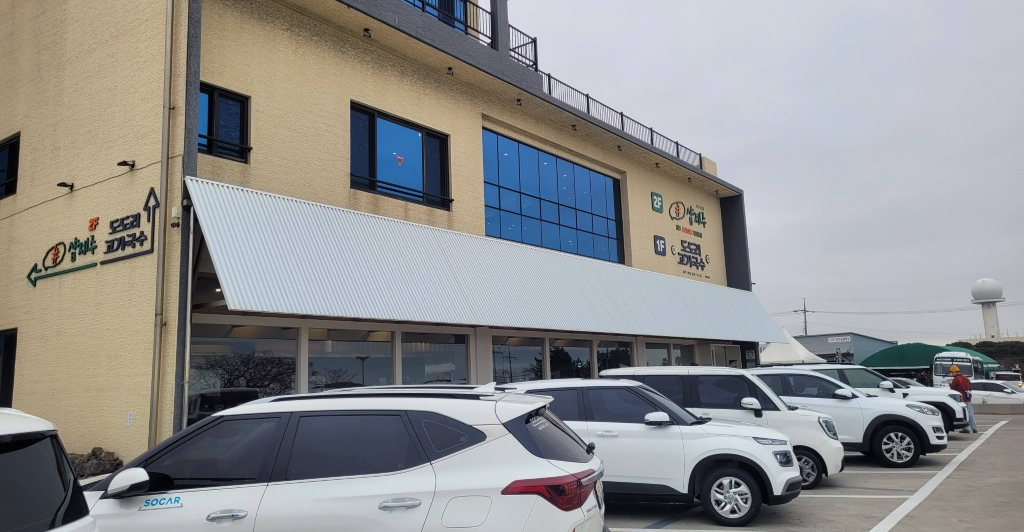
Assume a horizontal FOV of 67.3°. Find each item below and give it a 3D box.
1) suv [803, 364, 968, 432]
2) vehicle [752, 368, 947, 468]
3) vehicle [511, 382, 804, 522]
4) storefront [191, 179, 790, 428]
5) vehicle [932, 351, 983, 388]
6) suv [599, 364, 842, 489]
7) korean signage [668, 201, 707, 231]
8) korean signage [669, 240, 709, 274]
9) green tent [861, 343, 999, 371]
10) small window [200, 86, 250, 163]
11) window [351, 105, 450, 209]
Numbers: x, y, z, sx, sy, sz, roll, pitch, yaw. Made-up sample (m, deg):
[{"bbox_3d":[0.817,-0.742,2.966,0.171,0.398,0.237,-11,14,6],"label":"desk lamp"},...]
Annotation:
[{"bbox_3d":[7.278,3.021,16.726,4.700,1.710,1.890,-4,-9,16],"label":"suv"},{"bbox_3d":[5.290,2.696,13.900,4.480,1.650,1.850,-4,-9,16],"label":"vehicle"},{"bbox_3d":[1.460,2.195,9.427,4.040,1.575,1.770,-4,-9,16],"label":"vehicle"},{"bbox_3d":[2.533,2.062,18.855,1.387,4.559,22.095,-8,-11,36],"label":"storefront"},{"bbox_3d":[31.528,7.688,53.940,2.450,3.100,10.000,-7,-10,32],"label":"vehicle"},{"bbox_3d":[3.135,2.412,11.682,3.595,1.700,1.595,-4,-9,16],"label":"suv"},{"bbox_3d":[6.093,-1.870,26.524,0.100,1.017,3.144,-8,-11,36],"label":"korean signage"},{"bbox_3d":[6.157,-0.386,26.319,0.100,0.978,3.240,-8,-11,36],"label":"korean signage"},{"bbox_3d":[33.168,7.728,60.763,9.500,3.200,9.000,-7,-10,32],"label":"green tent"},{"bbox_3d":[-4.631,-2.272,12.200,0.150,1.168,1.100,-8,-11,36],"label":"small window"},{"bbox_3d":[-2.159,-2.143,15.495,0.150,1.710,2.816,-8,-11,36],"label":"window"}]

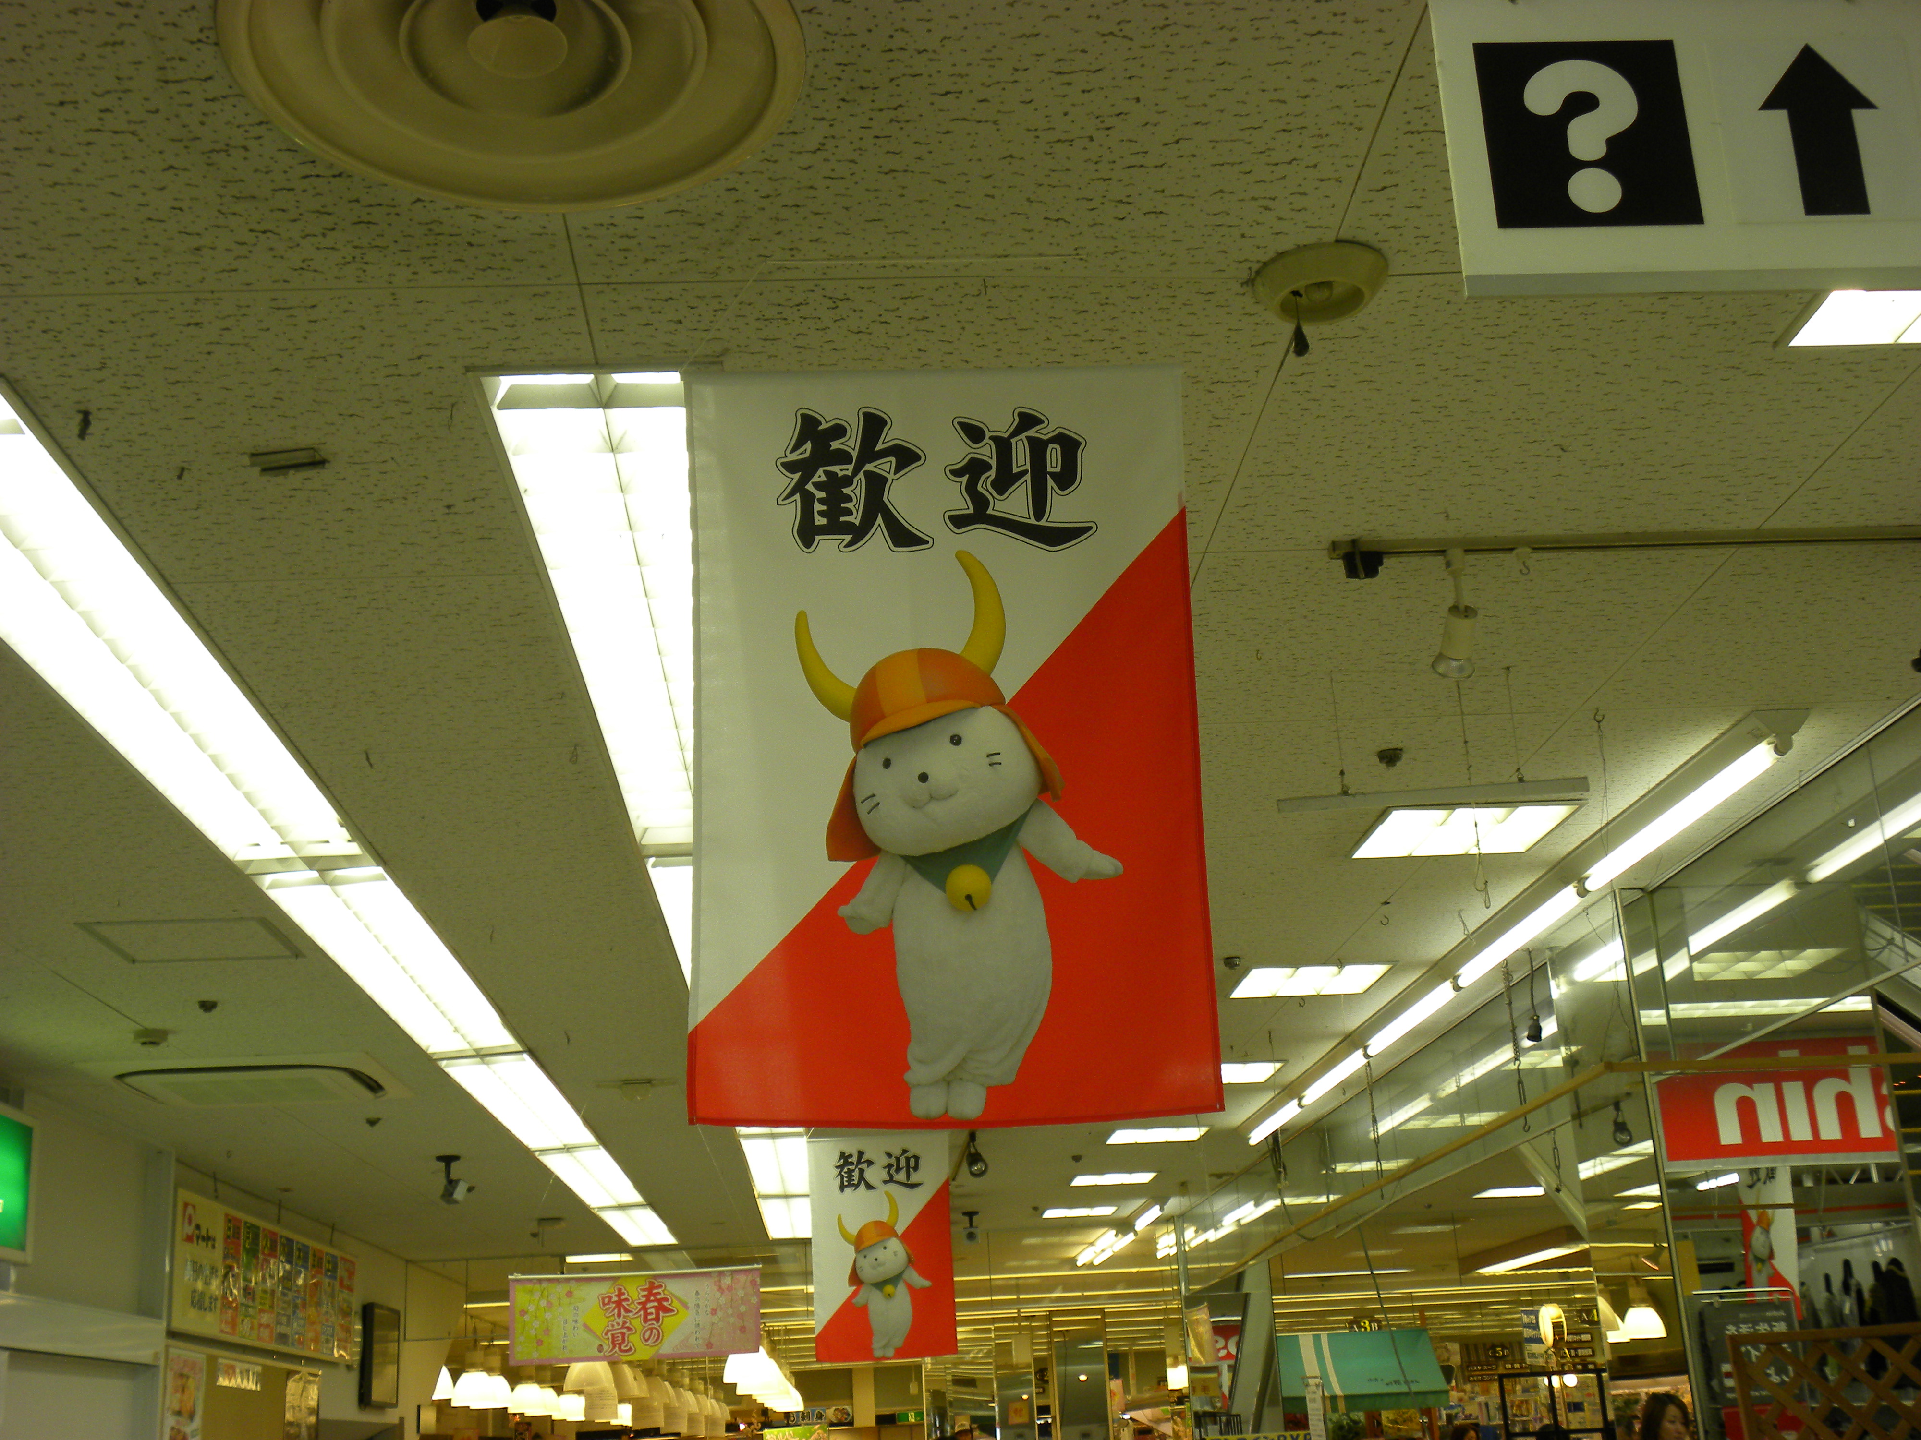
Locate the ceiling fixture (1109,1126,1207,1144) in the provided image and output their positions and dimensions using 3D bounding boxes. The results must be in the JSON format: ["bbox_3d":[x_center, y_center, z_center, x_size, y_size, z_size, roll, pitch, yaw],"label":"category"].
[{"bbox_3d":[0.913,1.934,10.560,0.450,0.060,0.460,-2,-18,-4],"label":"ceiling fixture"}]

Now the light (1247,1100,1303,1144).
[{"bbox_3d":[1.358,1.745,9.816,0.050,0.050,1.210,-2,-18,-4],"label":"light"}]

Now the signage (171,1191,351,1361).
[{"bbox_3d":[-3.358,2.780,11.131,0.050,0.600,3.650,-2,-18,-4],"label":"signage"}]

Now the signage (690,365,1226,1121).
[{"bbox_3d":[-0.015,0.010,2.662,0.600,0.910,0.030,-2,-18,-4],"label":"signage"}]

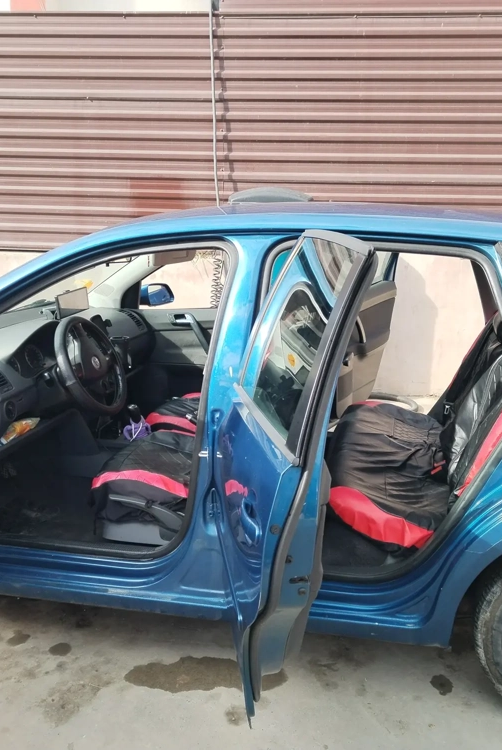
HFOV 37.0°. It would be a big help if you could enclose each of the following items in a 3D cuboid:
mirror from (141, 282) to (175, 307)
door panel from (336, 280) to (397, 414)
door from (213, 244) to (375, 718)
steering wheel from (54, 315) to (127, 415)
[{"bbox_3d":[-0.491,-0.419,3.911,0.120,0.128,0.210,1,14,15],"label":"mirror"},{"bbox_3d":[0.635,-0.133,3.992,0.100,0.630,0.740,7,16,36],"label":"door panel"},{"bbox_3d":[0.044,0.245,1.772,0.270,1.140,0.920,-5,13,-10],"label":"door"},{"bbox_3d":[-0.576,-0.042,2.720,0.100,0.380,0.380,-25,5,20],"label":"steering wheel"}]

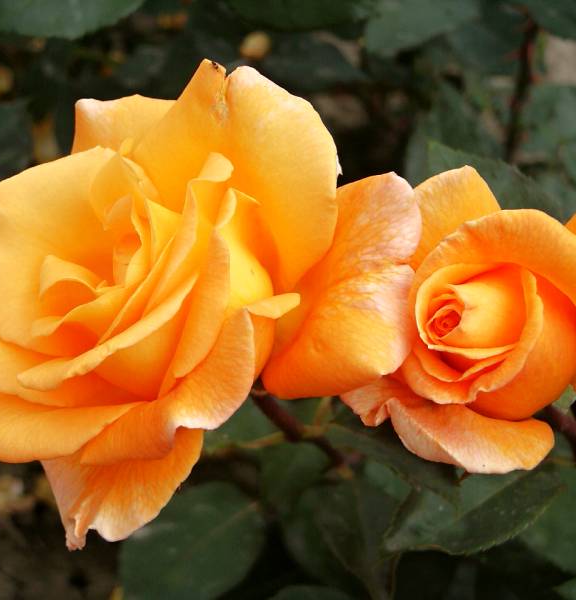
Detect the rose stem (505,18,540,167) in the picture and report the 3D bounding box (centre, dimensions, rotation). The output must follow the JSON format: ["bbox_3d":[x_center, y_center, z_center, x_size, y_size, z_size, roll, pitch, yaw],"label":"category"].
[{"bbox_3d":[0.087,-0.078,0.660,0.011,0.059,0.011,7,24,-2],"label":"rose stem"}]

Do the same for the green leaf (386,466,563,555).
[{"bbox_3d":[0.057,0.065,0.545,0.056,0.014,0.027,-23,43,-17],"label":"green leaf"}]

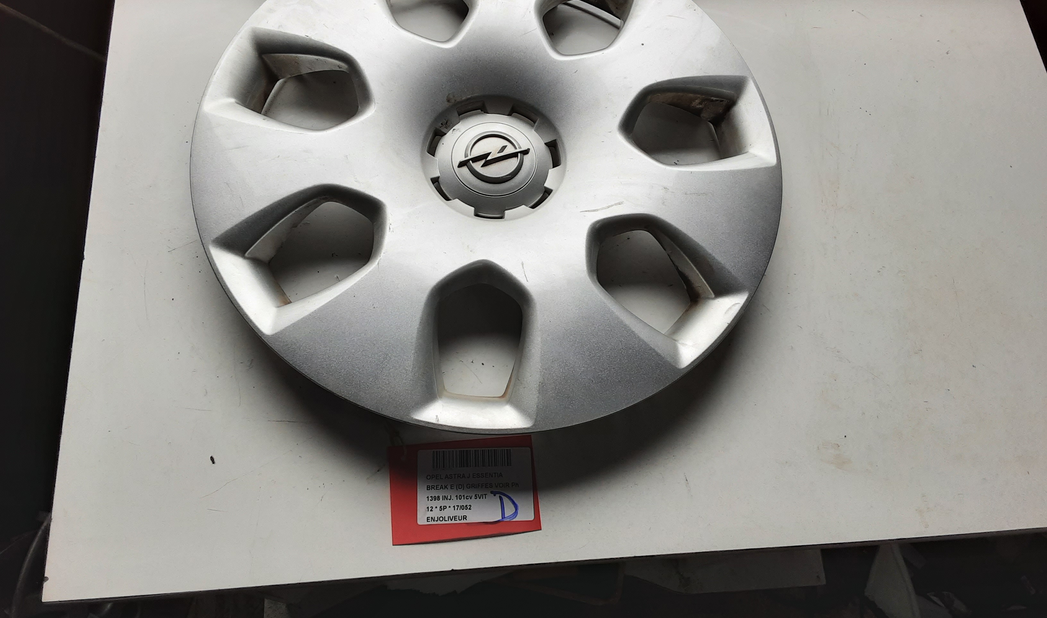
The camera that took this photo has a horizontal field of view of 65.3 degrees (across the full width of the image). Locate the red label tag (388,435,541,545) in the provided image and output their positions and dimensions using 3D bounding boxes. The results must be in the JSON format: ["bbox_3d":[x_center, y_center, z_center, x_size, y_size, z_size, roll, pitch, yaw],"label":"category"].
[{"bbox_3d":[-0.040,0.122,0.556,0.099,0.003,0.065,-4,69,-6],"label":"red label tag"}]

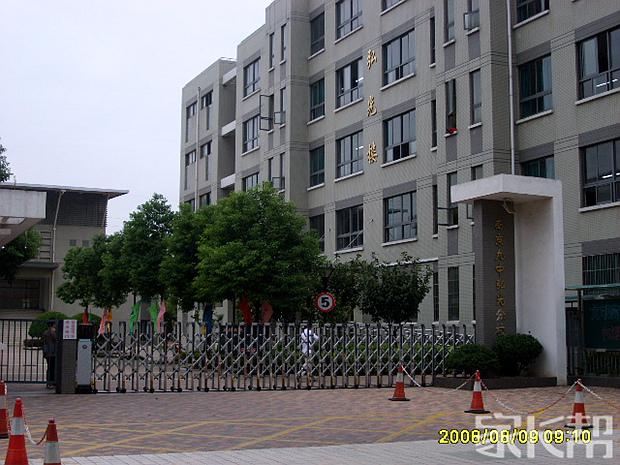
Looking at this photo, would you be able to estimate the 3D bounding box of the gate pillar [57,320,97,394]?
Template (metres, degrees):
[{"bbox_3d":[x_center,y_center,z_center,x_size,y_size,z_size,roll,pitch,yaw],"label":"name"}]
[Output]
[{"bbox_3d":[-5.303,2.820,21.114,0.800,1.620,0.420,3,-7,-26],"label":"gate pillar"}]

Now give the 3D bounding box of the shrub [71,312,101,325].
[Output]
[{"bbox_3d":[-12.522,5.230,52.242,1.832,1.437,1.832,0,-6,0],"label":"shrub"}]

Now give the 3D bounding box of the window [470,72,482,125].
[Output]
[{"bbox_3d":[6.240,-5.023,34.625,0.150,1.950,0.700,3,-7,-25],"label":"window"}]

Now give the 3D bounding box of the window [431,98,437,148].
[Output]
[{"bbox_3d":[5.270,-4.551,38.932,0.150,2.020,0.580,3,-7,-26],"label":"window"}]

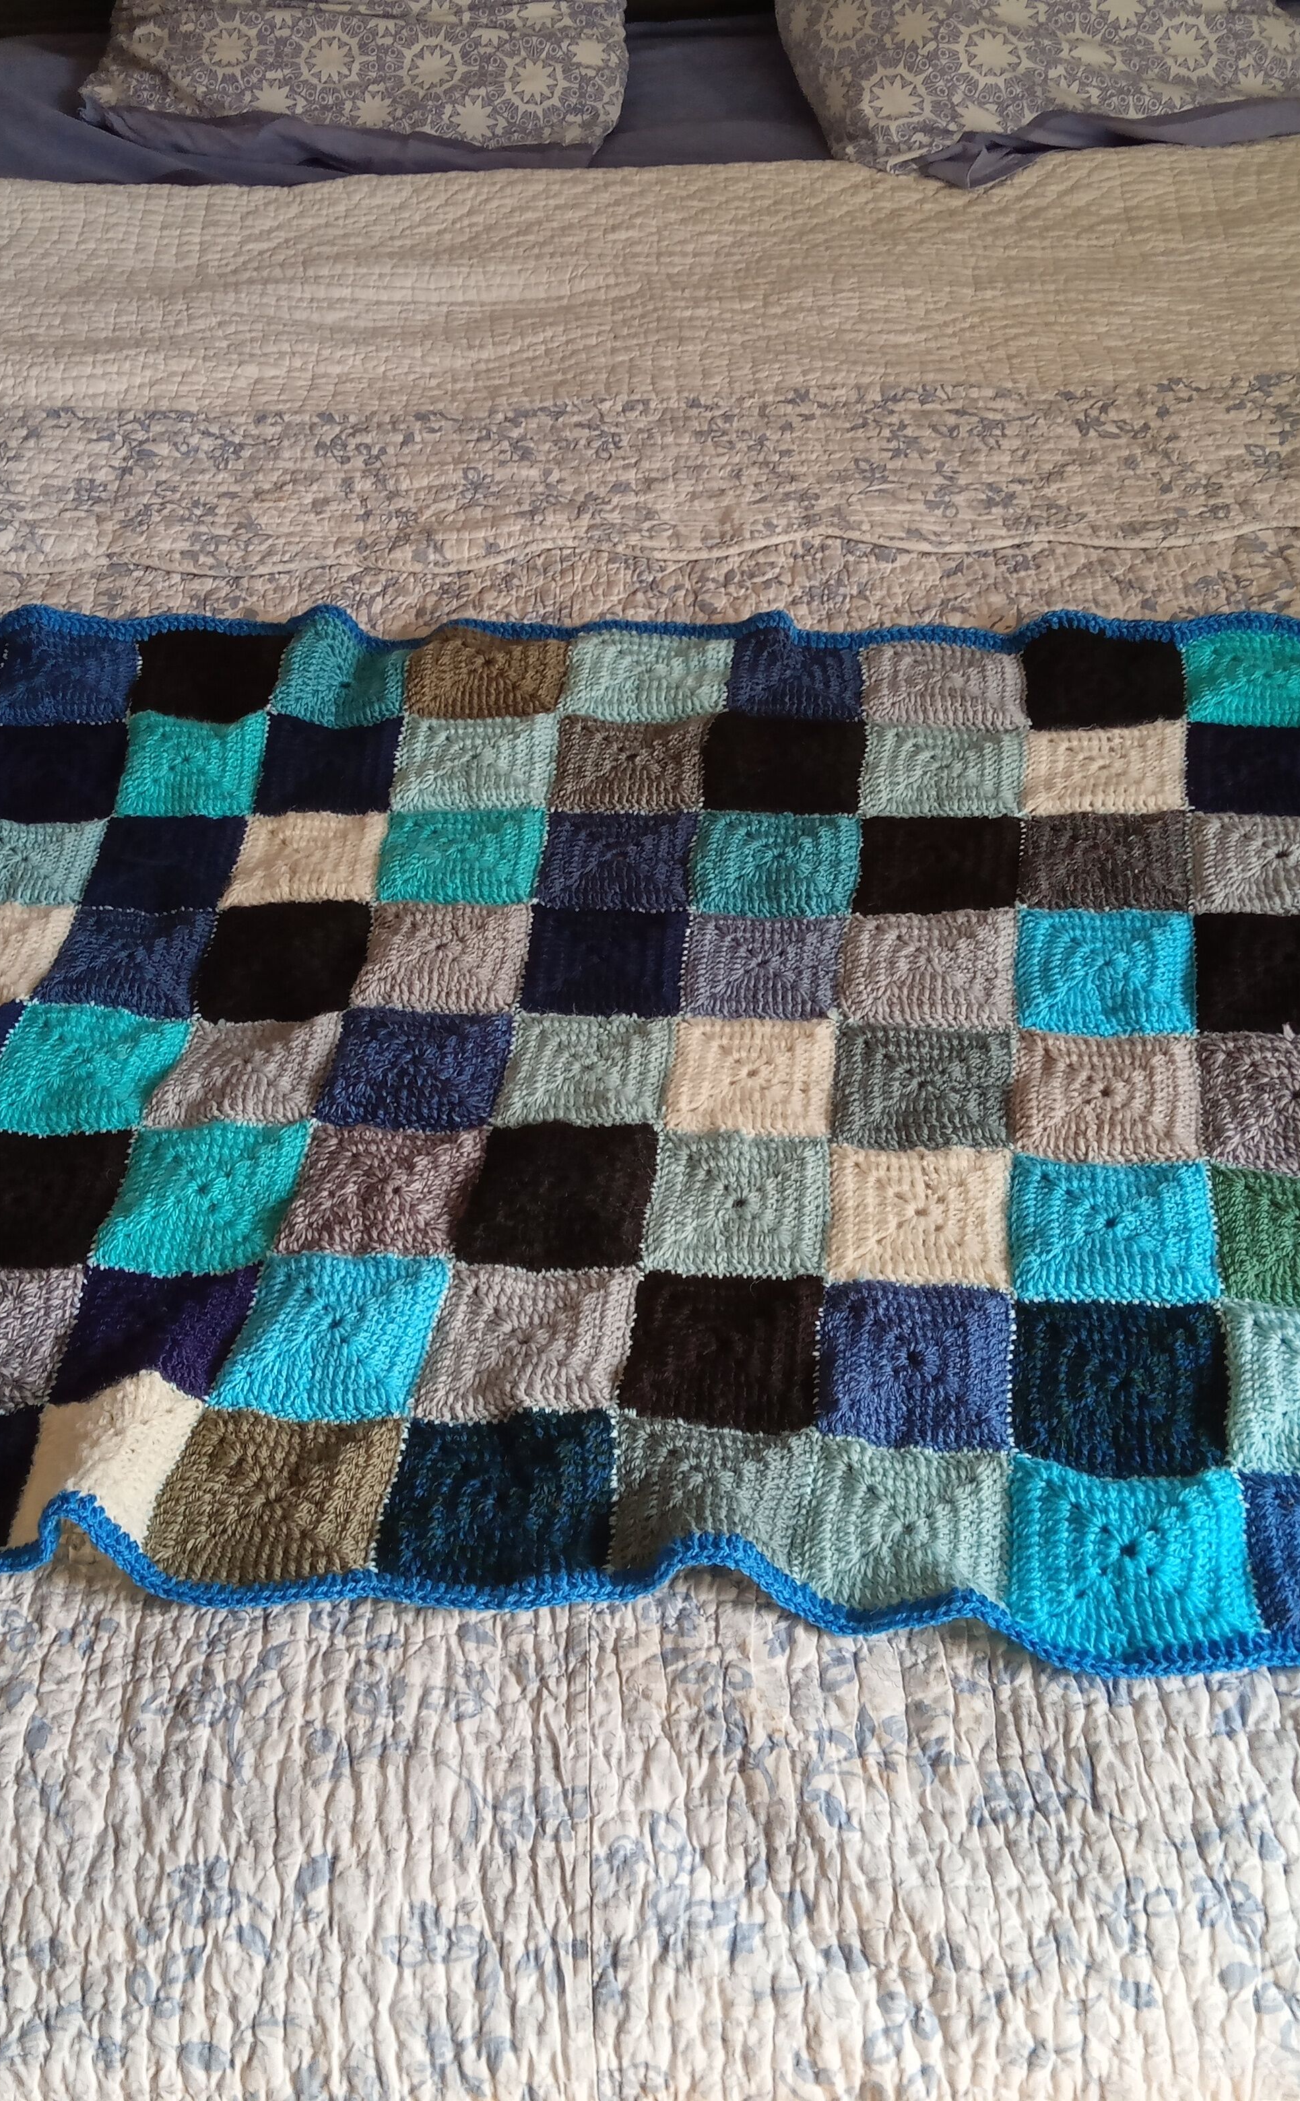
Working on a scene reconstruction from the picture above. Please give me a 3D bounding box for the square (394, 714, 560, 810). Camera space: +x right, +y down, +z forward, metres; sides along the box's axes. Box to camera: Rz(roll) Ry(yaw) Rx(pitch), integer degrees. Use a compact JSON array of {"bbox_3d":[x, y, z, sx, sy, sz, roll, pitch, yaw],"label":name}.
[{"bbox_3d":[-0.112,-0.185,1.465,0.101,0.012,0.098,0,45,6],"label":"square"}]

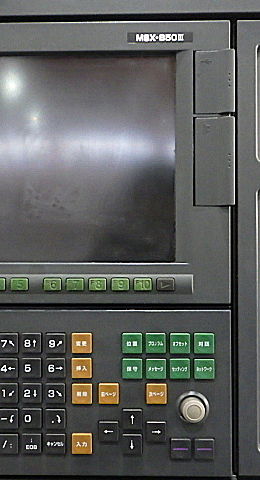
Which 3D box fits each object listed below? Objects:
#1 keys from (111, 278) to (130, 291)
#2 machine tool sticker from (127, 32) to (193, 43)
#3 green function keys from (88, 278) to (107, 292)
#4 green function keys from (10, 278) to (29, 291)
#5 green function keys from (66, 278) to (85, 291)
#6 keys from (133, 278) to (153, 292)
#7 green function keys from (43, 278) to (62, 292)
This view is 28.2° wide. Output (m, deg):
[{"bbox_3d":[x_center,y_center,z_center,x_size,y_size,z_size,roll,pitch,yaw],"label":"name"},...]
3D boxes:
[{"bbox_3d":[-0.007,0.035,0.405,0.014,0.010,0.005,0,0,1],"label":"keys"},{"bbox_3d":[0.024,-0.158,0.404,0.051,0.008,0.002,0,-1,1],"label":"machine tool sticker"},{"bbox_3d":[-0.025,0.035,0.405,0.014,0.010,0.005,0,0,1],"label":"green function keys"},{"bbox_3d":[-0.086,0.035,0.404,0.014,0.010,0.004,0,-1,1],"label":"green function keys"},{"bbox_3d":[-0.042,0.035,0.405,0.014,0.010,0.005,0,0,1],"label":"green function keys"},{"bbox_3d":[0.010,0.035,0.405,0.014,0.010,0.005,0,0,1],"label":"keys"},{"bbox_3d":[-0.060,0.035,0.403,0.014,0.010,0.004,0,-1,1],"label":"green function keys"}]

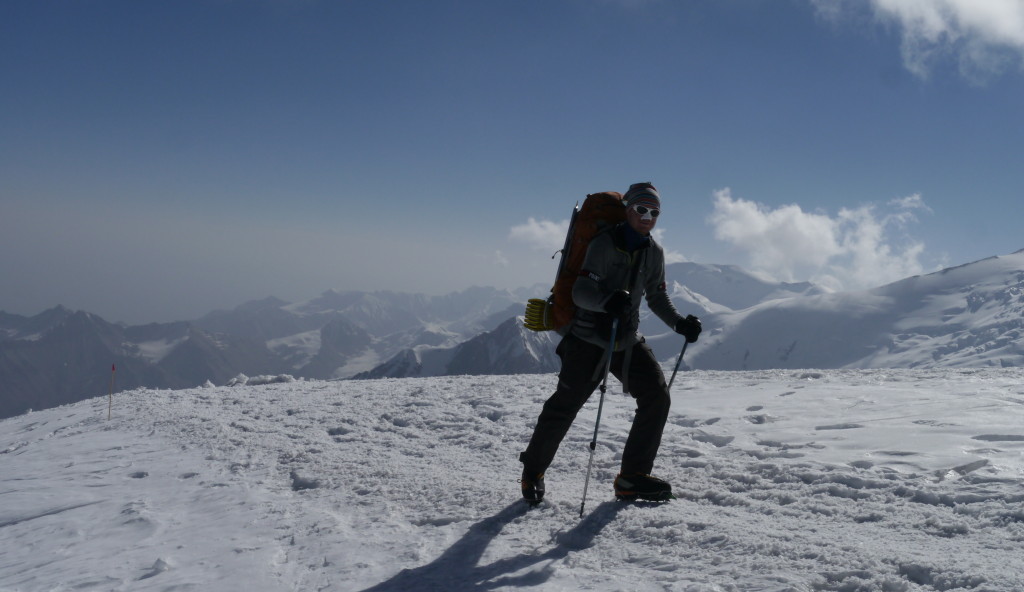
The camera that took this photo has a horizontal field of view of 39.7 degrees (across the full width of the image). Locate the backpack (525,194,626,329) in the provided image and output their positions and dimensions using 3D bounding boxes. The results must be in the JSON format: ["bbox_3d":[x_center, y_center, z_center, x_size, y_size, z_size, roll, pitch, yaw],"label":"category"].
[{"bbox_3d":[0.376,-0.181,7.680,0.380,0.700,0.340,2,17,-46],"label":"backpack"}]

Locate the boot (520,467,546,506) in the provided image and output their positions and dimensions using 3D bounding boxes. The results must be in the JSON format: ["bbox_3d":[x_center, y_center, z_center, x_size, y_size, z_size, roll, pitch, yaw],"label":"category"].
[{"bbox_3d":[0.116,1.008,7.470,0.120,0.200,0.300,0,1,-9],"label":"boot"}]

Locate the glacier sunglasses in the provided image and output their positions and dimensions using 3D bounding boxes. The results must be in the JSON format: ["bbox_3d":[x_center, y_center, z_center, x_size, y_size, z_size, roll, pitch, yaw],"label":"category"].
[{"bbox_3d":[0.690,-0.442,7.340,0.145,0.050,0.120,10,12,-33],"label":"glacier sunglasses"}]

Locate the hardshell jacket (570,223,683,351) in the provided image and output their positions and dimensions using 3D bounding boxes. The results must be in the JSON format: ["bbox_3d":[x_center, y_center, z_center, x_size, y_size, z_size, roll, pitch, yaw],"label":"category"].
[{"bbox_3d":[0.597,-0.045,7.470,0.500,0.640,0.360,0,15,-41],"label":"hardshell jacket"}]

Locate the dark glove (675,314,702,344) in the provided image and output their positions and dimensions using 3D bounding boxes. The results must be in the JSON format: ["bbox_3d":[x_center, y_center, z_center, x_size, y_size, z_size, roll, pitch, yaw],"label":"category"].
[{"bbox_3d":[0.926,0.176,7.450,0.140,0.150,0.115,1,2,41],"label":"dark glove"}]

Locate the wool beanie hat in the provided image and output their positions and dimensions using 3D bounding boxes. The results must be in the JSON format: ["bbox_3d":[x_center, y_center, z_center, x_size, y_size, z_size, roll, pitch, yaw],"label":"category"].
[{"bbox_3d":[0.670,-0.519,7.400,0.180,0.155,0.210,10,12,-33],"label":"wool beanie hat"}]

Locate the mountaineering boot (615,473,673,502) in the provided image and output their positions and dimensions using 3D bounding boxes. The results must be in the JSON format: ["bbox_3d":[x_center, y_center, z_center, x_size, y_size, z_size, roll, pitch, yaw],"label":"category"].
[{"bbox_3d":[0.699,1.008,7.550,0.310,0.180,0.120,0,2,18],"label":"mountaineering boot"}]

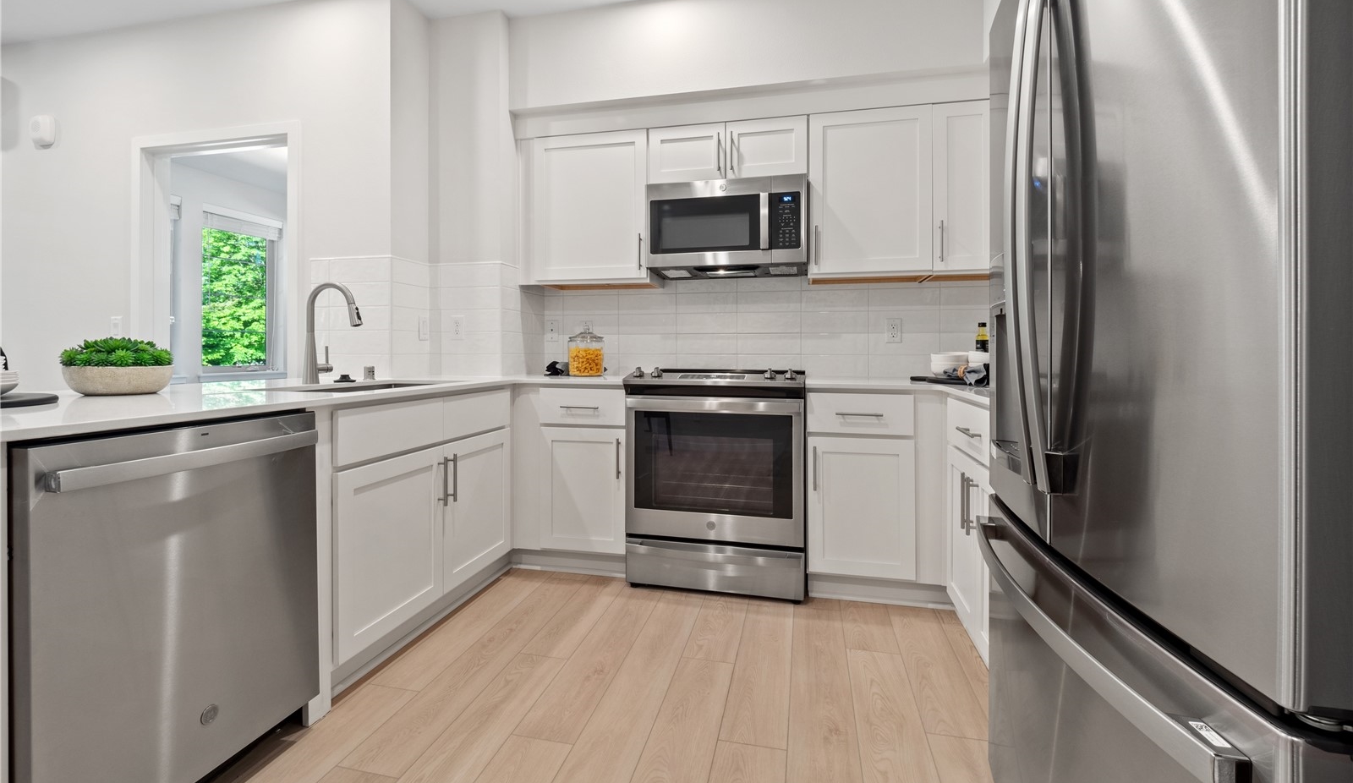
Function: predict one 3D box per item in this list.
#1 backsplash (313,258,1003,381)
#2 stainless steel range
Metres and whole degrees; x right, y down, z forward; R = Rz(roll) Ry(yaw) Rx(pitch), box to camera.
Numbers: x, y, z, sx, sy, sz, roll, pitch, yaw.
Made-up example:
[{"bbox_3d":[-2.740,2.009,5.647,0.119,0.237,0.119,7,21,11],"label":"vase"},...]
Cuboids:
[{"bbox_3d":[-0.049,-0.333,2.624,3.360,0.560,0.780,1,3,13],"label":"backsplash"},{"bbox_3d":[0.220,0.390,2.630,0.762,0.935,0.680,1,3,13],"label":"stainless steel range"}]

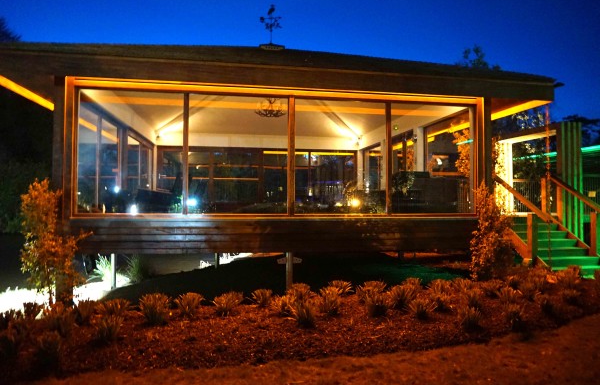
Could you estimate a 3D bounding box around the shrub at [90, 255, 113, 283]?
[{"bbox_3d":[-4.953,1.920,10.100,0.680,0.760,0.680,0,-1,-10],"label":"shrub"}]

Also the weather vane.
[{"bbox_3d":[-0.809,-4.738,11.430,0.660,1.300,0.640,0,-1,-10],"label":"weather vane"}]

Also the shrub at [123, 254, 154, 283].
[{"bbox_3d":[-4.081,1.883,10.100,0.740,0.820,0.740,0,-1,-10],"label":"shrub"}]

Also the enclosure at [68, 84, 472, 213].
[{"bbox_3d":[-0.800,-0.625,11.384,7.682,2.295,7.671,0,-1,-10],"label":"enclosure"}]

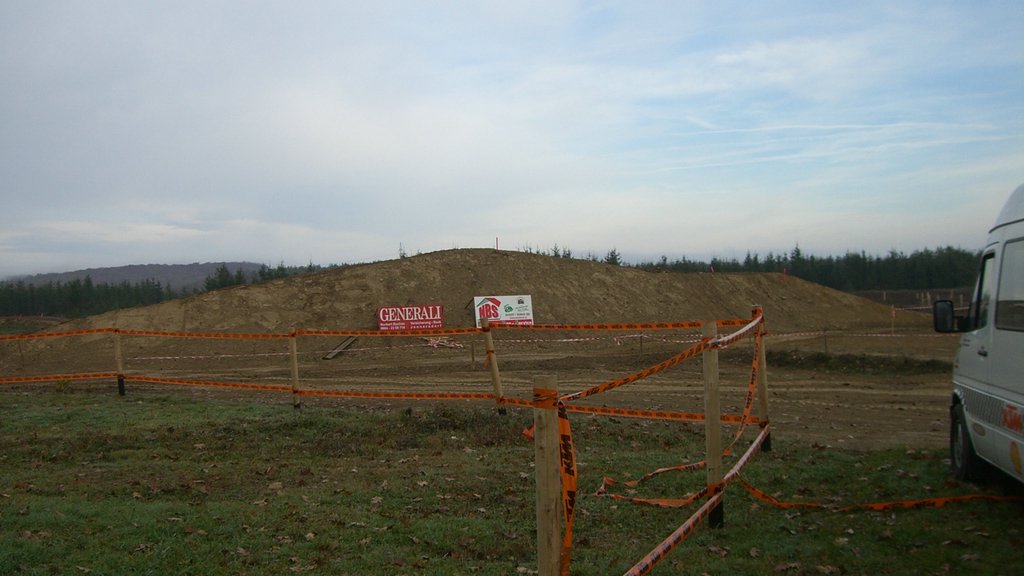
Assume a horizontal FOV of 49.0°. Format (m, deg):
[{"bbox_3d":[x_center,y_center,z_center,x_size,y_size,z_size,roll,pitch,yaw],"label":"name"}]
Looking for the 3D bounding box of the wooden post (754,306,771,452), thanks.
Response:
[{"bbox_3d":[2.687,0.975,12.059,0.105,1.545,0.105,-4,-1,12],"label":"wooden post"}]

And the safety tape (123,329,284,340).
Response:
[{"bbox_3d":[-5.747,0.855,20.635,4.753,0.106,0.020,0,0,36],"label":"safety tape"}]

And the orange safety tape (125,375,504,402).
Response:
[{"bbox_3d":[-3.721,1.697,18.907,9.740,0.228,0.398,-2,-1,41],"label":"orange safety tape"}]

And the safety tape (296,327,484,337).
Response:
[{"bbox_3d":[-2.012,0.684,17.454,0.020,0.091,4.620,-1,-1,-45],"label":"safety tape"}]

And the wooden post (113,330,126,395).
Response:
[{"bbox_3d":[-7.723,1.444,22.090,0.105,1.362,0.105,-6,-1,-20],"label":"wooden post"}]

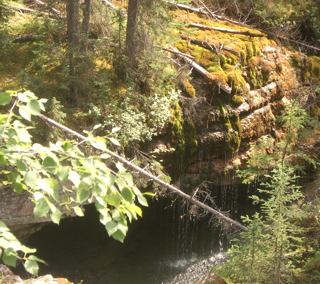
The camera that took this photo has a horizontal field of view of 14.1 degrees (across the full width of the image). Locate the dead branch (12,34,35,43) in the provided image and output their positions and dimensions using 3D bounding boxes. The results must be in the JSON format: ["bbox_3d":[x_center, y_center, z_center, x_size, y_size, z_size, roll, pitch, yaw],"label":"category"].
[{"bbox_3d":[-2.742,-2.077,26.075,0.449,0.130,0.130,-15,24,-20],"label":"dead branch"}]

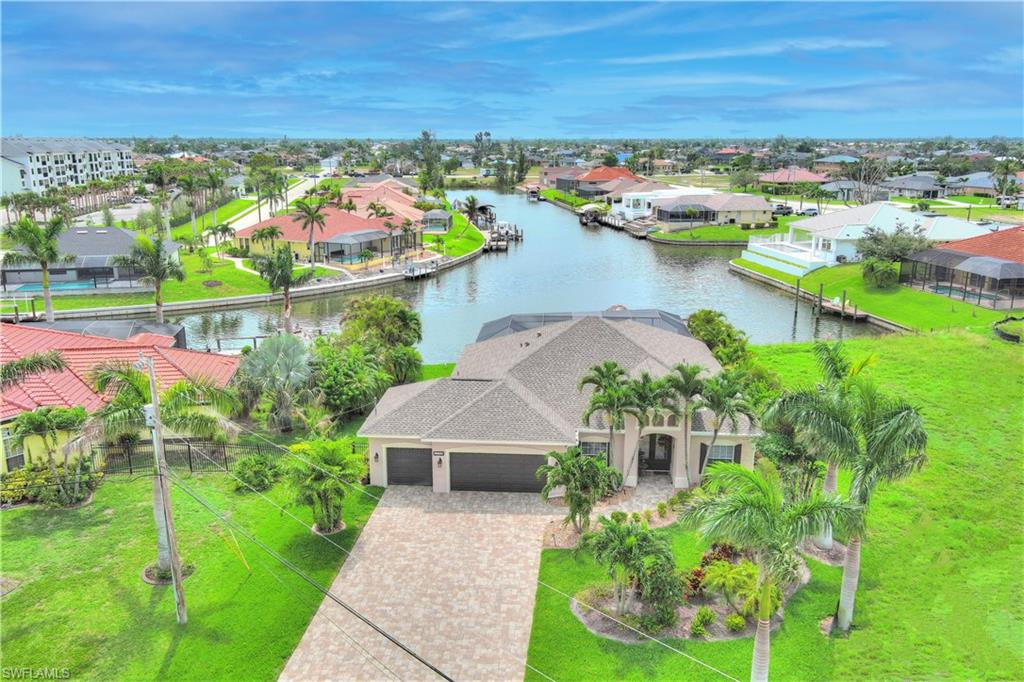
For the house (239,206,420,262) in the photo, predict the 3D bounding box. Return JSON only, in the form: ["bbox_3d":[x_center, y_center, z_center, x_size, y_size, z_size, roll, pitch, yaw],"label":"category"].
[{"bbox_3d":[-27.000,-17.514,128.860,17.800,6.600,25.200,7,16,27],"label":"house"}]

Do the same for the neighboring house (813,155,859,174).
[{"bbox_3d":[153.000,-82.925,389.479,21.000,8.600,15.000,3,14,11],"label":"neighboring house"}]

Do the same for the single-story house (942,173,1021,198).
[{"bbox_3d":[146.264,-48.627,255.800,21.500,6.843,18.000,9,16,32],"label":"single-story house"}]

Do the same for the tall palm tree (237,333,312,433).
[{"bbox_3d":[-14.664,2.724,51.565,4.500,5.802,4.400,1,14,5],"label":"tall palm tree"}]

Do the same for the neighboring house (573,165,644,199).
[{"bbox_3d":[30.000,-47.454,246.307,19.500,8.400,19.500,-2,14,-10],"label":"neighboring house"}]

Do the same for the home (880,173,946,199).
[{"bbox_3d":[117.000,-45.427,242.688,18.500,6.300,16.000,3,14,11],"label":"home"}]

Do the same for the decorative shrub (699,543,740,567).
[{"bbox_3d":[8.680,8.830,34.474,1.400,0.700,1.050,0,14,0],"label":"decorative shrub"}]

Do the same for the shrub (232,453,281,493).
[{"bbox_3d":[-13.442,6.767,43.382,2.300,1.473,2.100,1,14,5],"label":"shrub"}]

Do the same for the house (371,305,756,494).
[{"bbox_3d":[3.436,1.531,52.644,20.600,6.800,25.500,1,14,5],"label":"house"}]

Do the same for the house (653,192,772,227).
[{"bbox_3d":[40.500,-28.348,174.803,23.000,5.600,16.500,-1,14,-6],"label":"house"}]

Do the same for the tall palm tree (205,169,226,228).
[{"bbox_3d":[-57.000,-27.013,158.137,4.200,11.200,4.200,0,14,0],"label":"tall palm tree"}]

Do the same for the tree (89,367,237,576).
[{"bbox_3d":[-14.370,5.299,34.002,5.800,8.817,5.600,1,14,5],"label":"tree"}]

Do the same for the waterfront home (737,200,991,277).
[{"bbox_3d":[52.600,-15.602,119.032,31.500,8.200,23.000,-1,14,-5],"label":"waterfront home"}]

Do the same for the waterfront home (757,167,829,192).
[{"bbox_3d":[95.924,-55.067,280.991,22.500,7.276,18.000,3,14,12],"label":"waterfront home"}]

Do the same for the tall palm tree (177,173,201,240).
[{"bbox_3d":[-54.600,-22.648,140.468,4.100,11.000,4.100,0,14,0],"label":"tall palm tree"}]

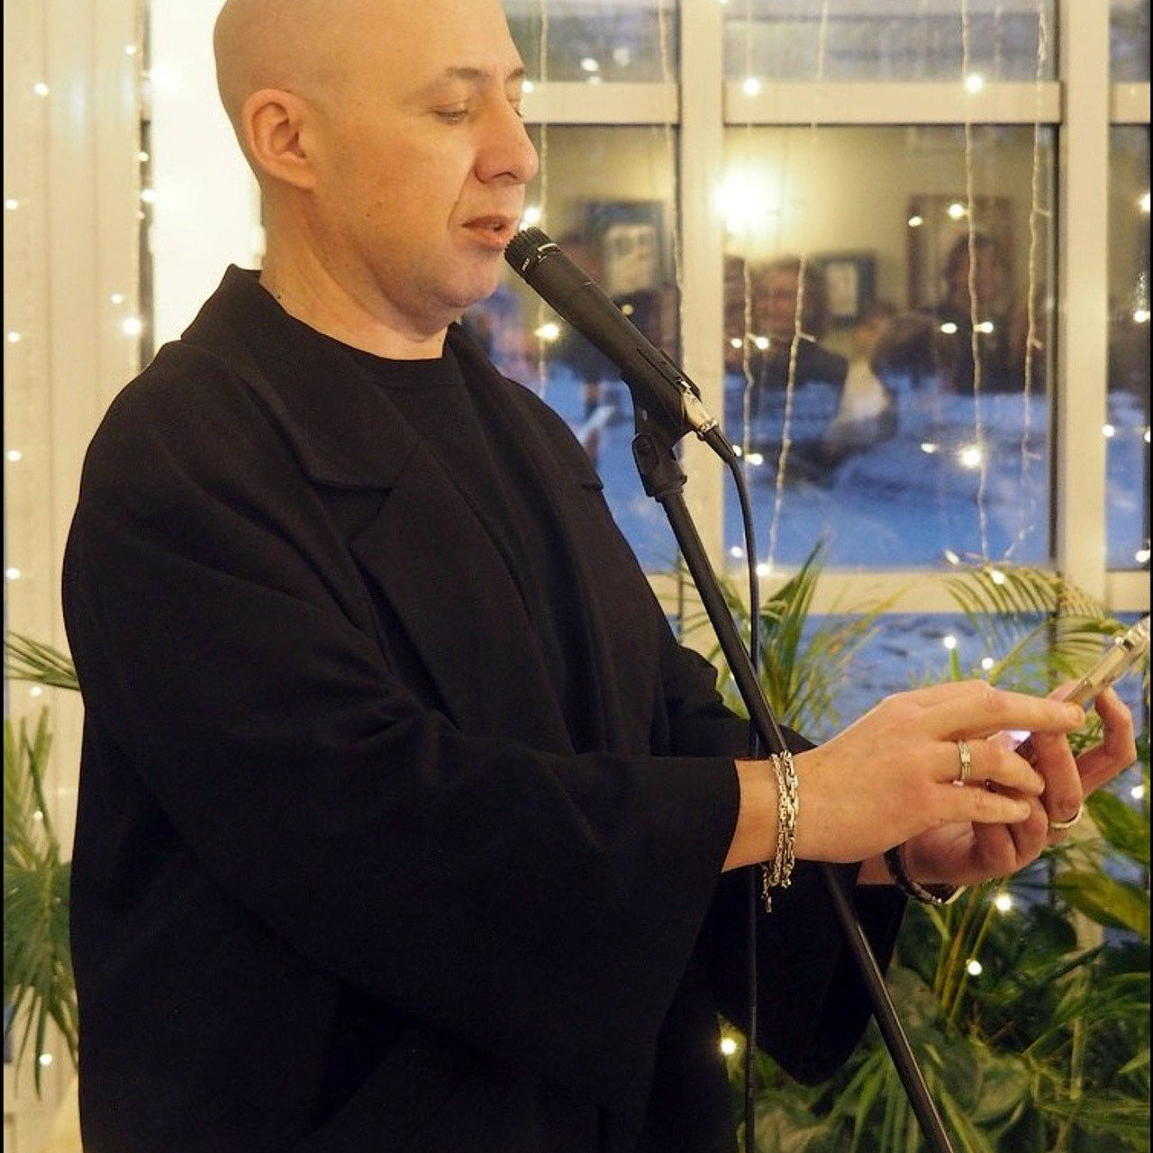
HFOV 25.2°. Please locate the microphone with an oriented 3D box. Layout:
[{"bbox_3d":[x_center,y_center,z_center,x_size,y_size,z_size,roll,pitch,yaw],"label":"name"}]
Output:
[{"bbox_3d":[0.031,-0.156,1.745,0.212,0.034,0.033,47,18,15],"label":"microphone"}]

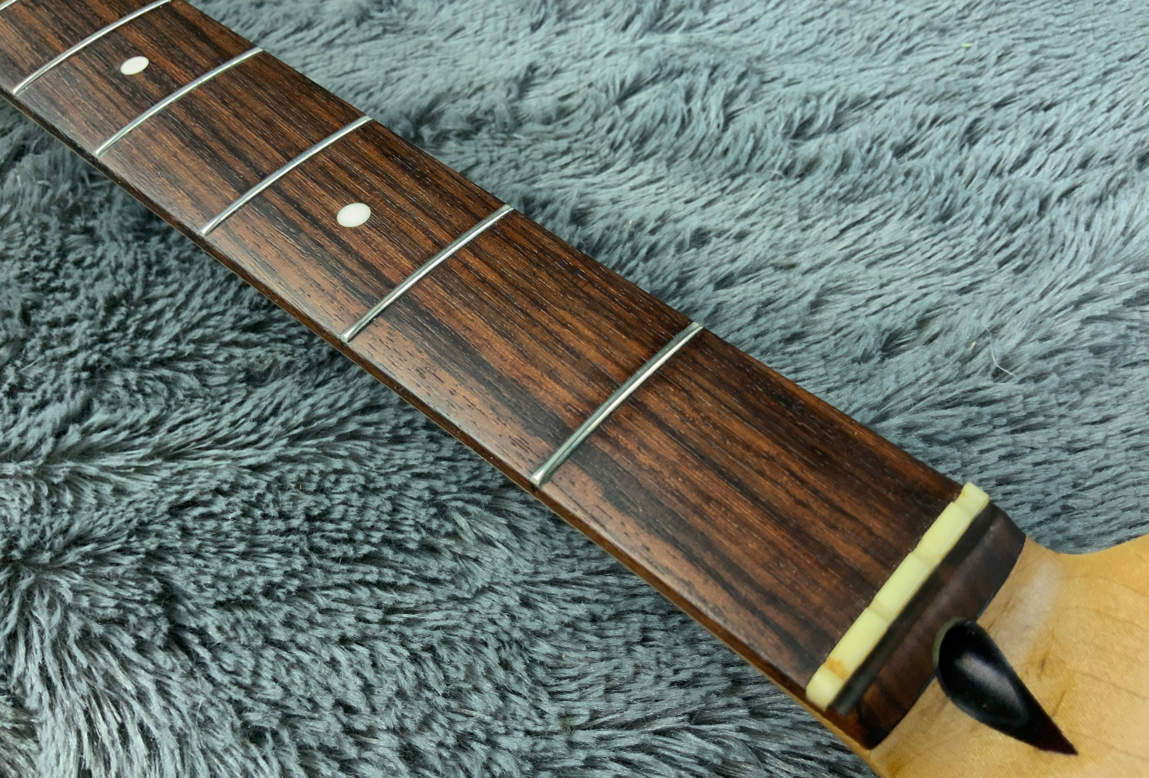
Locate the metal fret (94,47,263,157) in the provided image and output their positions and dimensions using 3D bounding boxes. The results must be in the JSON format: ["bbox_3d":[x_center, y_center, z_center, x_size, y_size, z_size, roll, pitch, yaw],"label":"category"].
[{"bbox_3d":[-0.087,-0.065,0.212,0.002,0.002,0.044,35,66,28],"label":"metal fret"}]

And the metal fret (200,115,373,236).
[{"bbox_3d":[-0.058,-0.044,0.193,0.002,0.002,0.043,35,66,28],"label":"metal fret"}]

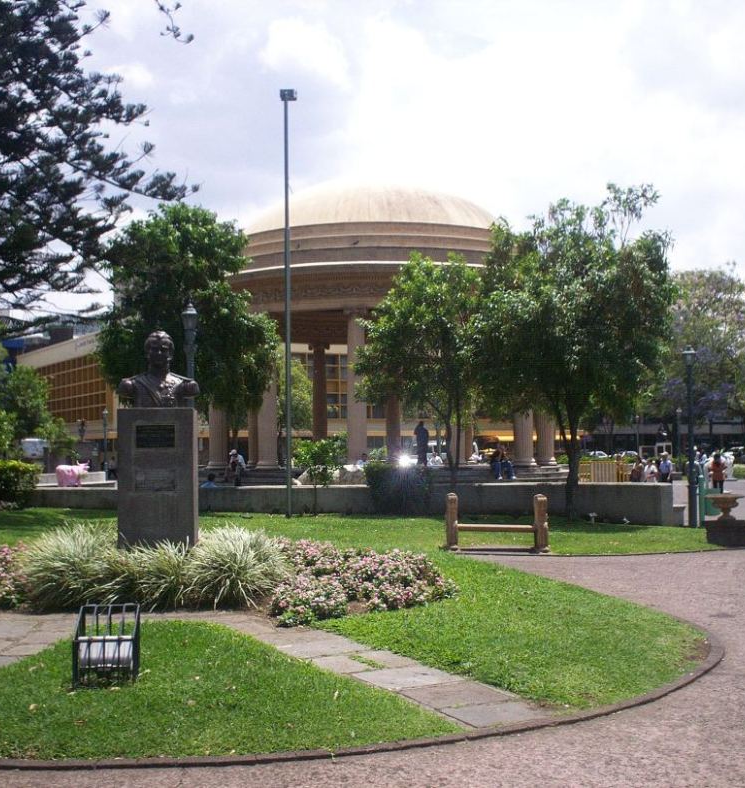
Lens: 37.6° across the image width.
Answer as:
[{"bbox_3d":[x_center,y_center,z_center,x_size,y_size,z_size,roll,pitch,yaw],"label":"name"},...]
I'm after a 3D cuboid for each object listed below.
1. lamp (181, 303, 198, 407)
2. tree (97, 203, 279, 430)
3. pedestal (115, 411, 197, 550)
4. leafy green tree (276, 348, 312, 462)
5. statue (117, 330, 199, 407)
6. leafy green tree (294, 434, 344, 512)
[{"bbox_3d":[-2.995,0.425,17.895,0.280,3.870,0.280,-1,-3,0],"label":"lamp"},{"bbox_3d":[-3.620,-0.698,21.500,3.541,5.954,3.500,-1,-3,0],"label":"tree"},{"bbox_3d":[-2.293,1.128,11.652,0.790,1.940,0.650,0,-3,-4],"label":"pedestal"},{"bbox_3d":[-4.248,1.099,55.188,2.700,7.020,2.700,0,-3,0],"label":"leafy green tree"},{"bbox_3d":[-2.252,-0.263,11.500,0.831,0.779,0.460,0,-3,-7],"label":"statue"},{"bbox_3d":[-1.145,1.754,23.546,1.150,1.720,1.100,0,-3,0],"label":"leafy green tree"}]

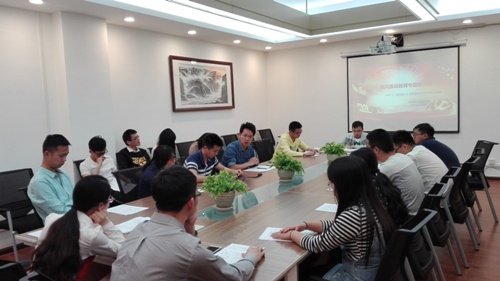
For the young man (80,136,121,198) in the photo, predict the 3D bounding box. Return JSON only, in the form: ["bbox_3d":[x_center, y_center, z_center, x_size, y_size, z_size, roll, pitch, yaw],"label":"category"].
[{"bbox_3d":[-1.698,0.590,4.376,0.780,1.260,0.520,3,8,38],"label":"young man"}]

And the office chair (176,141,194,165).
[{"bbox_3d":[-0.843,0.535,6.030,0.580,0.970,0.560,2,7,35],"label":"office chair"}]

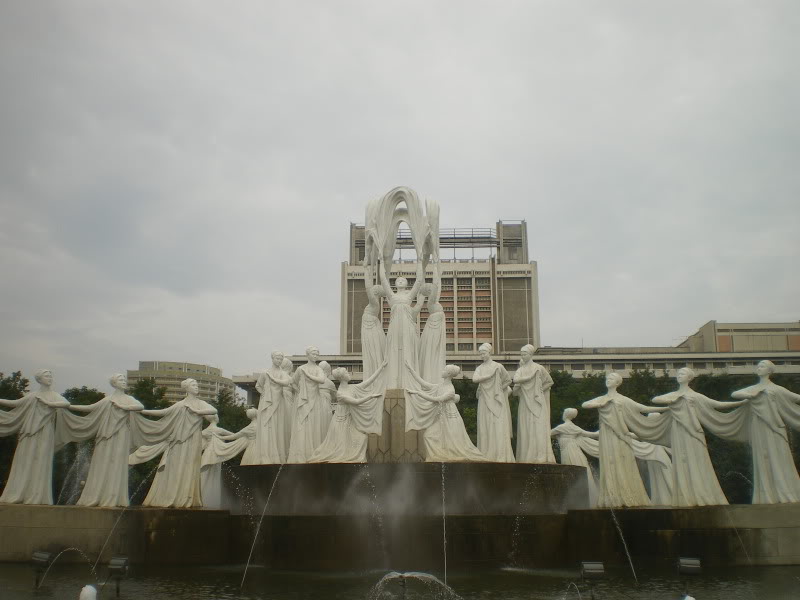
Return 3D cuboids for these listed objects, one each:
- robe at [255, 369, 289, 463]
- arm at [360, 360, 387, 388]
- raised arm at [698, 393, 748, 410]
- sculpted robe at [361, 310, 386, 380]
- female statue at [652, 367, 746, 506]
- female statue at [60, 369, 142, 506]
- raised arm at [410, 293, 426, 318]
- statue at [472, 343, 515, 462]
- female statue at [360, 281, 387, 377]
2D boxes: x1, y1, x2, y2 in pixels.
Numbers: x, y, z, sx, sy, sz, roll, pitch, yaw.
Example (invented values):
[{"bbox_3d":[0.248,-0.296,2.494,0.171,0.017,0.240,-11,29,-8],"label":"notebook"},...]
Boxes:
[{"bbox_3d":[-3.596,3.288,23.193,0.786,2.605,0.900,4,-15,-17],"label":"robe"},{"bbox_3d":[-0.702,2.069,23.085,0.758,0.713,0.450,0,-14,0],"label":"arm"},{"bbox_3d":[7.792,2.444,20.040,1.192,0.360,0.320,-7,-16,26],"label":"raised arm"},{"bbox_3d":[-0.832,1.594,26.399,0.637,2.373,0.750,-5,-15,19],"label":"sculpted robe"},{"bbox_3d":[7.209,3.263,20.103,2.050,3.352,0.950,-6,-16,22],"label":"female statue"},{"bbox_3d":[-7.236,3.372,20.168,1.800,3.200,1.050,7,-15,-27],"label":"female statue"},{"bbox_3d":[0.590,0.177,26.649,0.501,0.772,0.350,0,-14,0],"label":"raised arm"},{"bbox_3d":[2.446,2.694,21.769,1.000,3.200,0.900,-6,-15,24],"label":"statue"},{"bbox_3d":[-0.808,0.966,25.372,0.750,3.243,0.750,-12,-19,40],"label":"female statue"}]

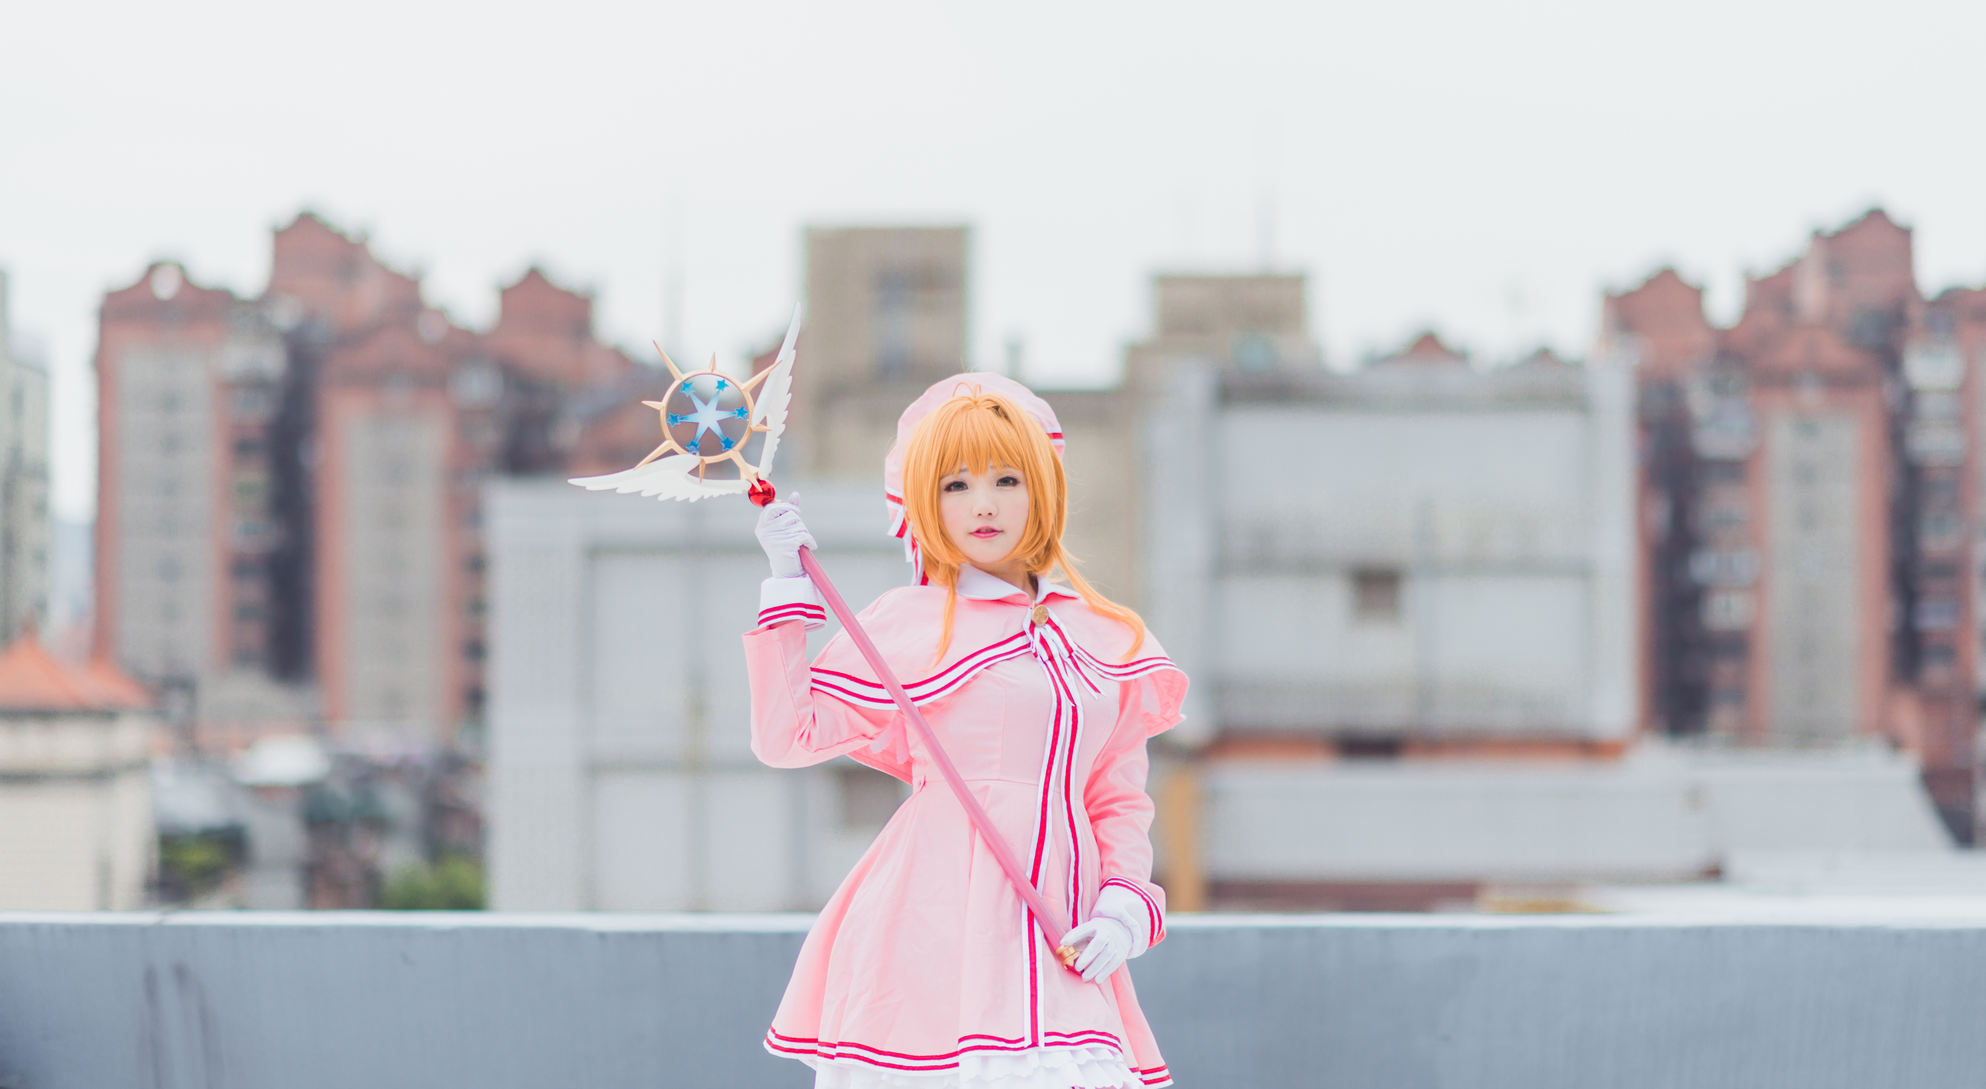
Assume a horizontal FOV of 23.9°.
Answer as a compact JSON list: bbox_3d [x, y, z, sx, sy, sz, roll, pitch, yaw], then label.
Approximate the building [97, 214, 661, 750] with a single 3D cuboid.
[{"bbox_3d":[-44.000,-3.000,341.000,43.000,43.000,25.000,0,0,0],"label":"building"}]

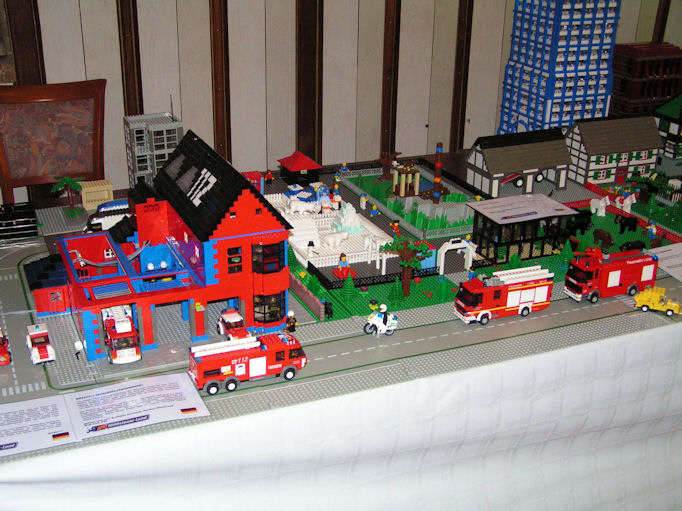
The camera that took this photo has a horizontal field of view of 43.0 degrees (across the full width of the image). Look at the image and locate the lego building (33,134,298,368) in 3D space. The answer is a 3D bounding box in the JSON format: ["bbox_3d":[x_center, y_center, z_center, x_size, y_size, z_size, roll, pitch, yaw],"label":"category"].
[{"bbox_3d":[-0.376,-0.043,1.710,0.455,0.298,0.428,-8,24,-22],"label":"lego building"}]

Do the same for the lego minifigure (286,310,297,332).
[{"bbox_3d":[-0.094,0.124,1.648,0.025,0.043,0.017,-8,24,-22],"label":"lego minifigure"}]

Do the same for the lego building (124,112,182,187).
[{"bbox_3d":[-0.494,-0.250,2.308,0.134,0.236,0.085,-8,24,-22],"label":"lego building"}]

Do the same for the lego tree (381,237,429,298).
[{"bbox_3d":[0.130,0.023,1.786,0.101,0.134,0.093,-8,24,-22],"label":"lego tree"}]

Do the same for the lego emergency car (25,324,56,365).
[{"bbox_3d":[-0.536,0.153,1.544,0.039,0.051,0.094,-8,24,-22],"label":"lego emergency car"}]

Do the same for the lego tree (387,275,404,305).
[{"bbox_3d":[0.114,0.071,1.766,0.034,0.062,0.034,1,22,0],"label":"lego tree"}]

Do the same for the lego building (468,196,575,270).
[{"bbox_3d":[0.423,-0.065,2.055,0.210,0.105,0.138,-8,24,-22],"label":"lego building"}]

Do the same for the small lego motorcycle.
[{"bbox_3d":[0.076,0.131,1.637,0.062,0.045,0.023,5,22,9],"label":"small lego motorcycle"}]

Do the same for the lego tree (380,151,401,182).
[{"bbox_3d":[0.141,-0.269,2.586,0.072,0.088,0.062,-8,24,-22],"label":"lego tree"}]

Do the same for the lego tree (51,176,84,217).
[{"bbox_3d":[-0.697,-0.154,2.224,0.084,0.094,0.082,-8,24,-22],"label":"lego tree"}]

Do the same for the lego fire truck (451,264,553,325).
[{"bbox_3d":[0.324,0.080,1.719,0.198,0.087,0.049,-8,24,-22],"label":"lego fire truck"}]

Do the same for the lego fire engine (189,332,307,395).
[{"bbox_3d":[-0.155,0.179,1.467,0.191,0.075,0.049,-8,24,-22],"label":"lego fire engine"}]

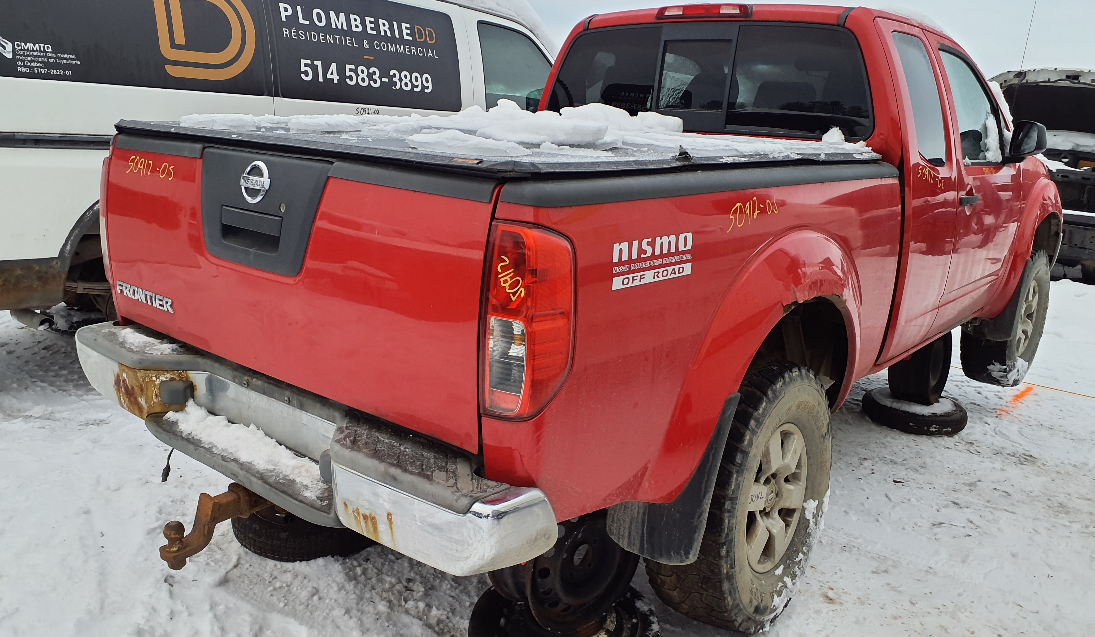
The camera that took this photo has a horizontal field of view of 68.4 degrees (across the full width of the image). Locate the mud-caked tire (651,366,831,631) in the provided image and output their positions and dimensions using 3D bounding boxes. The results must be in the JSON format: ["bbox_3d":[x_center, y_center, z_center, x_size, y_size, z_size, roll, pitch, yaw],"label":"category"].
[{"bbox_3d":[0.594,0.512,2.423,0.265,0.790,0.790,8,14,39],"label":"mud-caked tire"}]

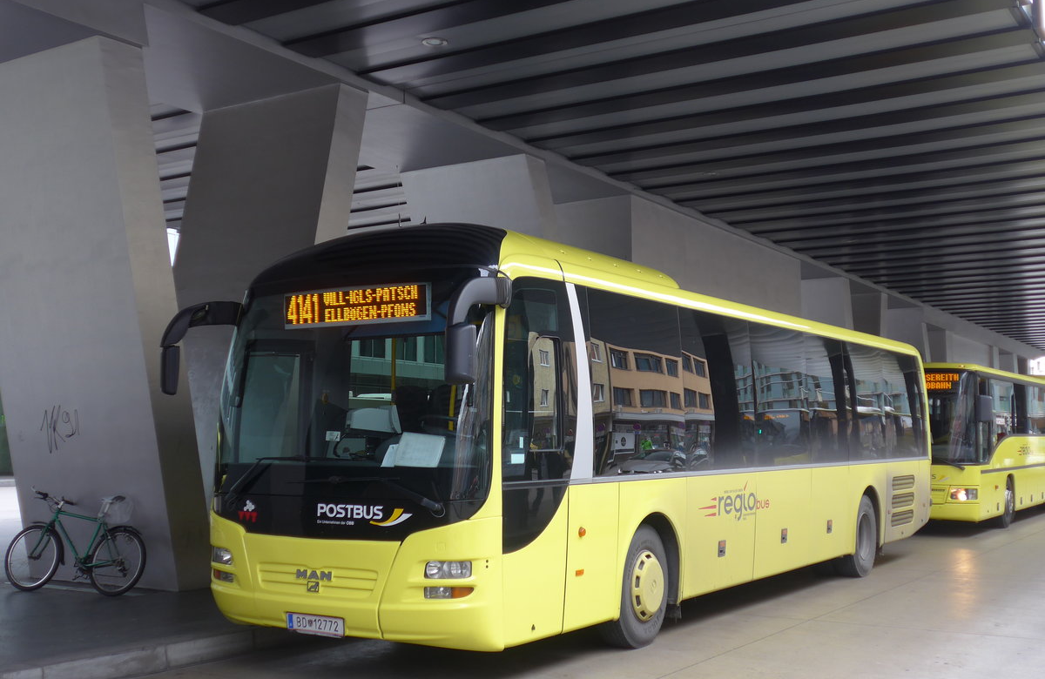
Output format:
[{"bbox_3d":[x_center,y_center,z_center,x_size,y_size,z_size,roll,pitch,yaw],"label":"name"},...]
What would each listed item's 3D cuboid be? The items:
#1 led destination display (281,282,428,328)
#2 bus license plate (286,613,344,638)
[{"bbox_3d":[-1.228,-0.238,9.195,1.390,0.268,0.080,-3,-4,32],"label":"led destination display"},{"bbox_3d":[-1.441,1.992,8.642,0.520,0.120,0.020,-3,-3,32],"label":"bus license plate"}]

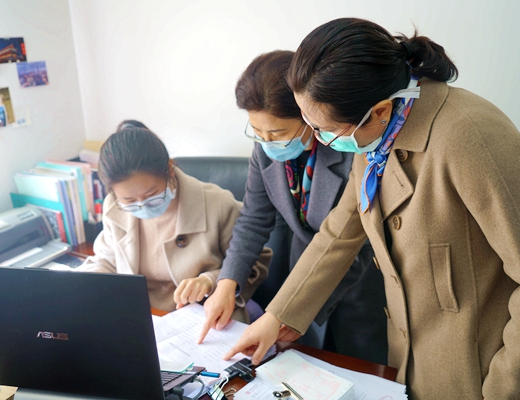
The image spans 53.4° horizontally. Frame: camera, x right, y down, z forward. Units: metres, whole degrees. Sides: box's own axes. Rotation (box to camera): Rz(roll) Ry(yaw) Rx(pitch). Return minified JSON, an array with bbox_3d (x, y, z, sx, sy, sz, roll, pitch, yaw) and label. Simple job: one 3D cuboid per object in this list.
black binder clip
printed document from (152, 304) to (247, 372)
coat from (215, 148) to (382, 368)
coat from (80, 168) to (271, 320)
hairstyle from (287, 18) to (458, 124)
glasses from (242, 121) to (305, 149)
[{"bbox_3d":[-0.043,0.370,1.120,0.045,0.025,0.050,16,24,42],"label":"black binder clip"},{"bbox_3d":[-0.144,0.339,1.255,0.295,0.010,0.210,16,24,42],"label":"printed document"},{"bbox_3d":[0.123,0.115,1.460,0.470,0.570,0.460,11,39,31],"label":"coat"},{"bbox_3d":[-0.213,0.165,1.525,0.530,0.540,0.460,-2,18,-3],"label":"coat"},{"bbox_3d":[0.198,-0.231,0.950,0.260,0.190,0.180,-38,31,-3],"label":"hairstyle"},{"bbox_3d":[0.053,-0.194,1.278,0.140,0.045,0.140,20,57,39],"label":"glasses"}]

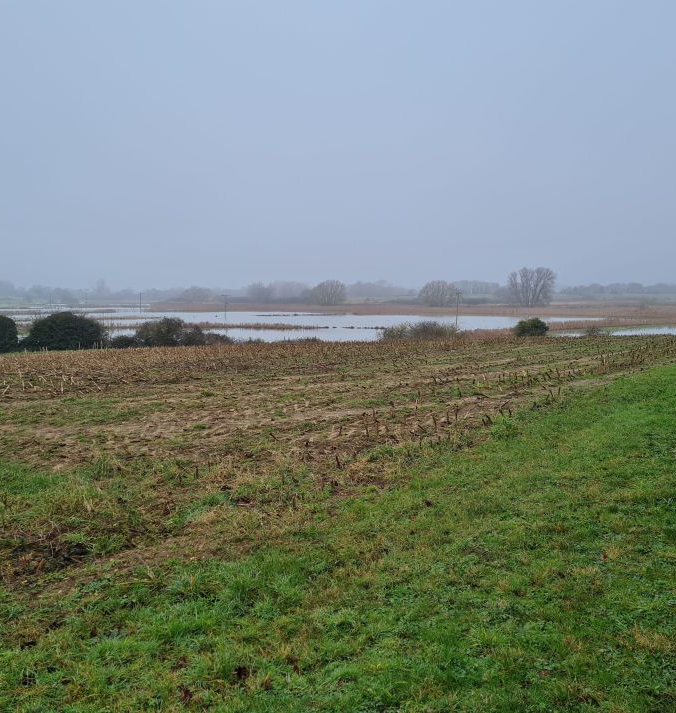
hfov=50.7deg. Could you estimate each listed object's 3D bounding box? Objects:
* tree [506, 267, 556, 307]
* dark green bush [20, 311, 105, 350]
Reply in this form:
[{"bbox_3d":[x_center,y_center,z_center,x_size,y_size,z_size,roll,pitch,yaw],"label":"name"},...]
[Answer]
[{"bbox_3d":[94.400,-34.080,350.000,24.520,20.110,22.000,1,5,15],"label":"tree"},{"bbox_3d":[-26.150,-2.290,68.000,8.000,3.810,5.000,0,5,0],"label":"dark green bush"}]

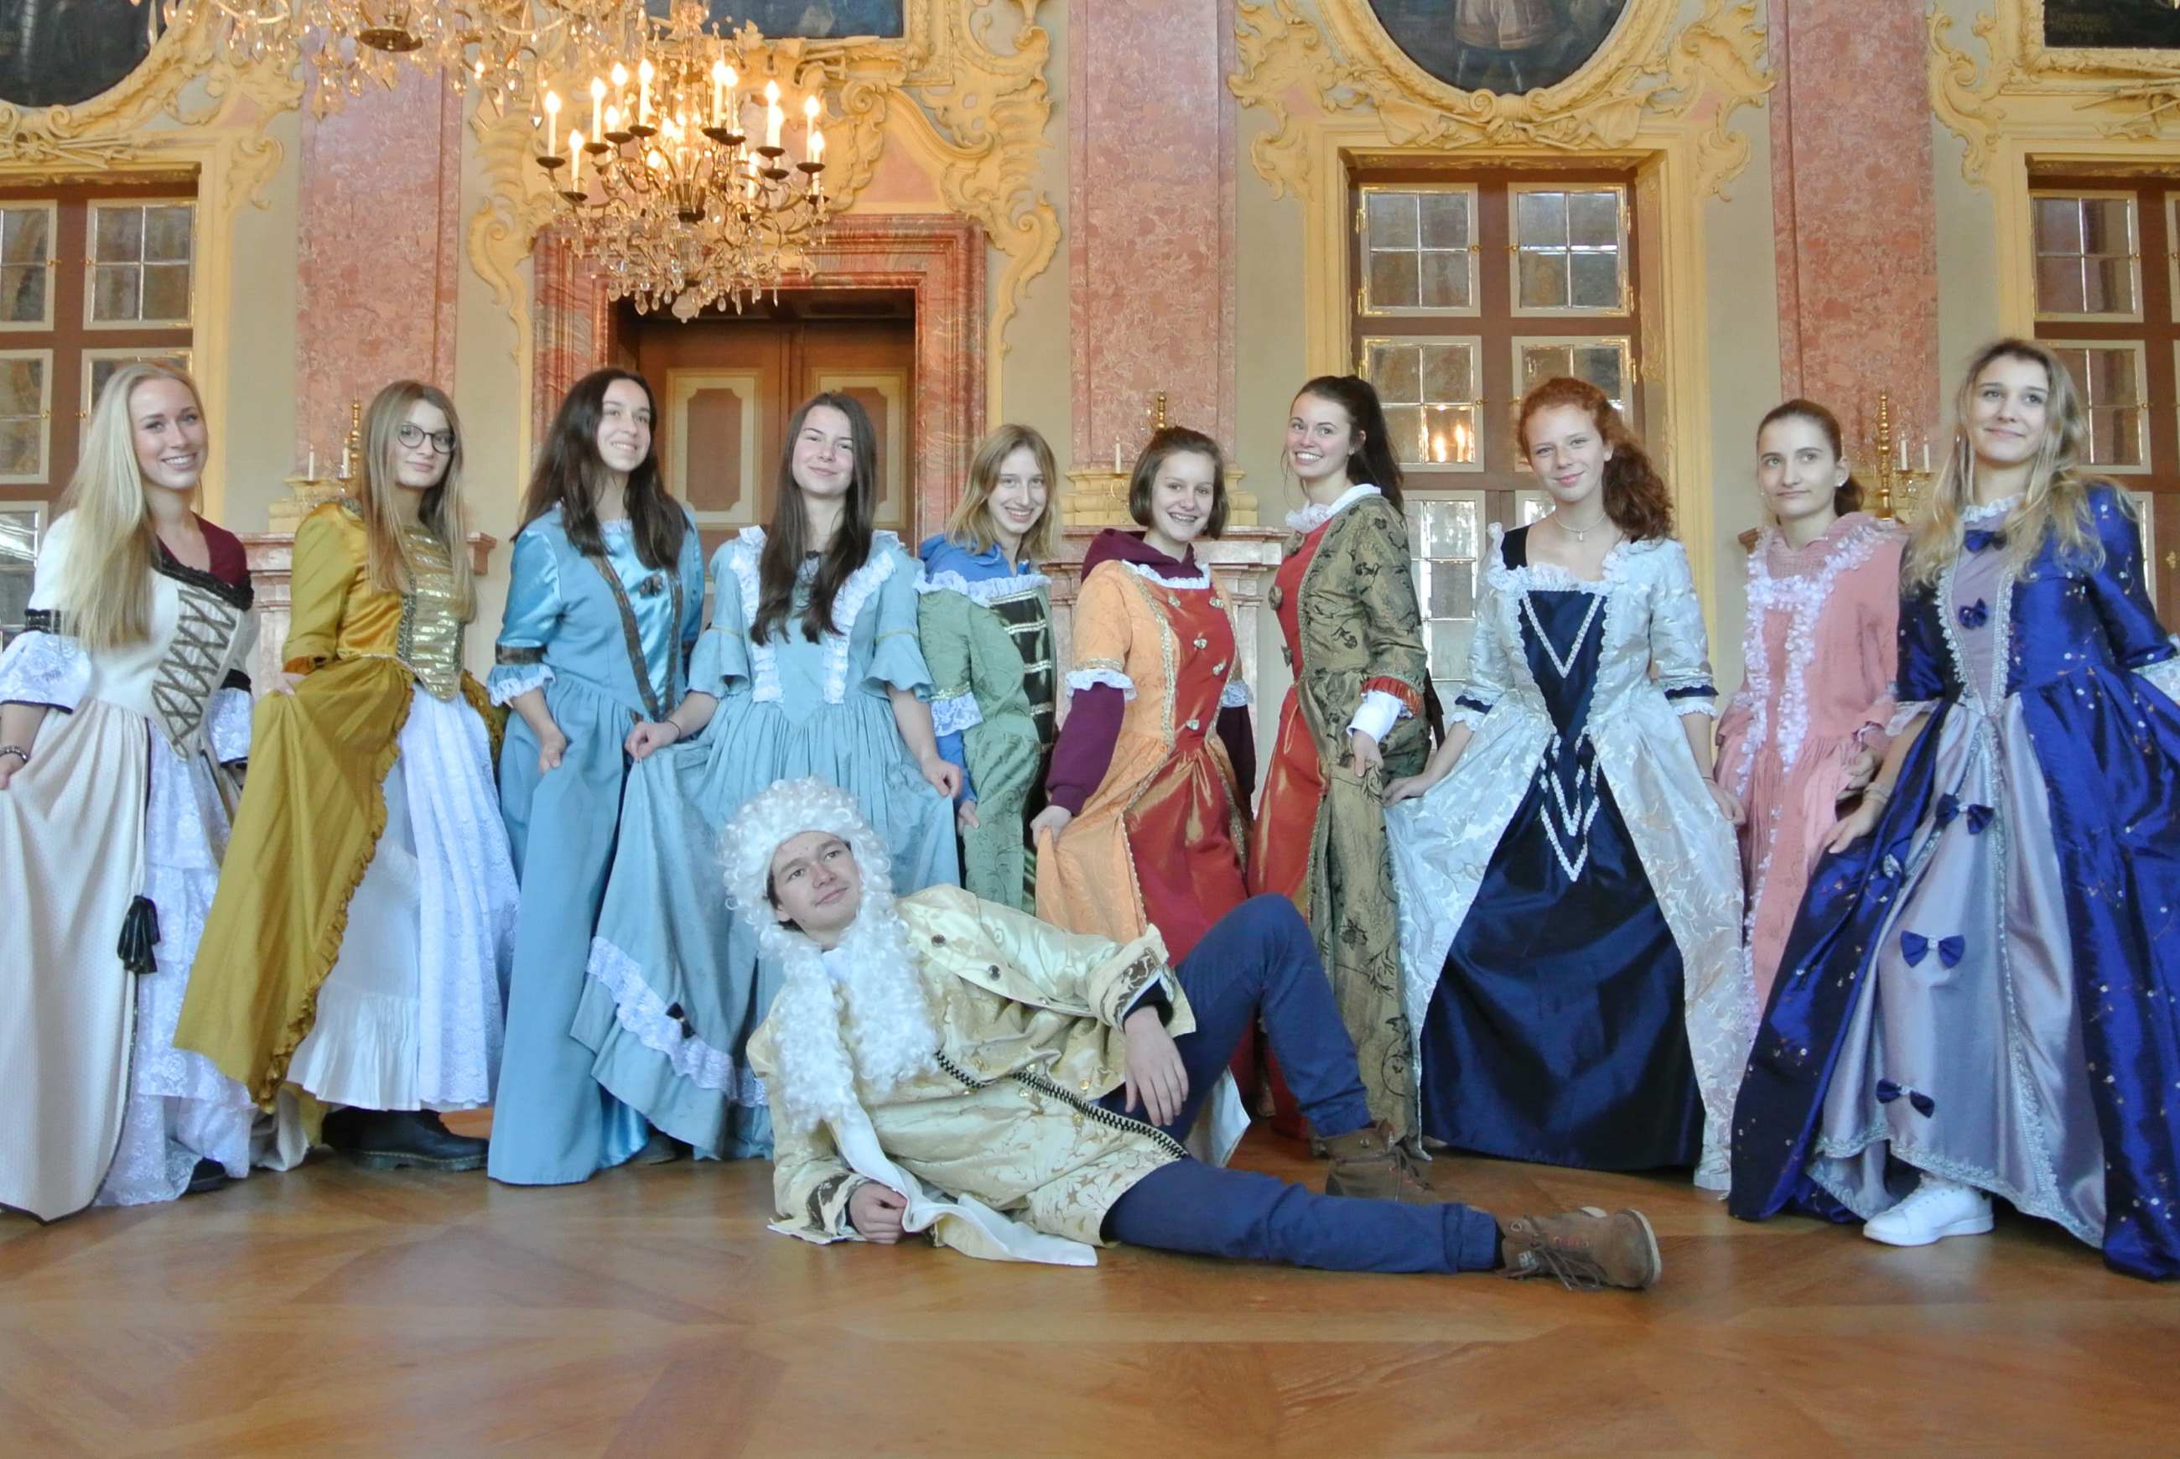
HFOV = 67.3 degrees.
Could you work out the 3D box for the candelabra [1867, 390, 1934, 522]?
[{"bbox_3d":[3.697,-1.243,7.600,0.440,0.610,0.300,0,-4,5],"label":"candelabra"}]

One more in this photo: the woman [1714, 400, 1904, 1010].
[{"bbox_3d":[1.574,0.109,3.580,0.440,1.650,0.480,3,-4,-45],"label":"woman"}]

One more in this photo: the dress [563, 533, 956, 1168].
[{"bbox_3d":[-0.700,0.223,3.570,0.840,1.360,0.550,0,-4,-2],"label":"dress"}]

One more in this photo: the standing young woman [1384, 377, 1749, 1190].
[{"bbox_3d":[1.025,0.086,3.500,0.740,1.690,0.560,-2,-3,26],"label":"standing young woman"}]

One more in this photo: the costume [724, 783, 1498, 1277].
[{"bbox_3d":[0.086,0.492,2.900,1.480,0.800,0.700,0,-4,0],"label":"costume"}]

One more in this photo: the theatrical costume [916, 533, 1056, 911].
[{"bbox_3d":[-0.233,0.253,3.820,0.470,1.400,0.450,3,-4,-42],"label":"theatrical costume"}]

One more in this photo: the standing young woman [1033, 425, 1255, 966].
[{"bbox_3d":[0.134,0.131,3.720,0.520,1.630,0.480,1,-3,-27],"label":"standing young woman"}]

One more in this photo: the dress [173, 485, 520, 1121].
[{"bbox_3d":[-1.601,0.183,3.550,0.540,1.340,0.700,-4,-5,44],"label":"dress"}]

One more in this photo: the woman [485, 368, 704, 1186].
[{"bbox_3d":[-1.038,0.086,3.470,0.470,1.700,0.430,2,-4,-36],"label":"woman"}]

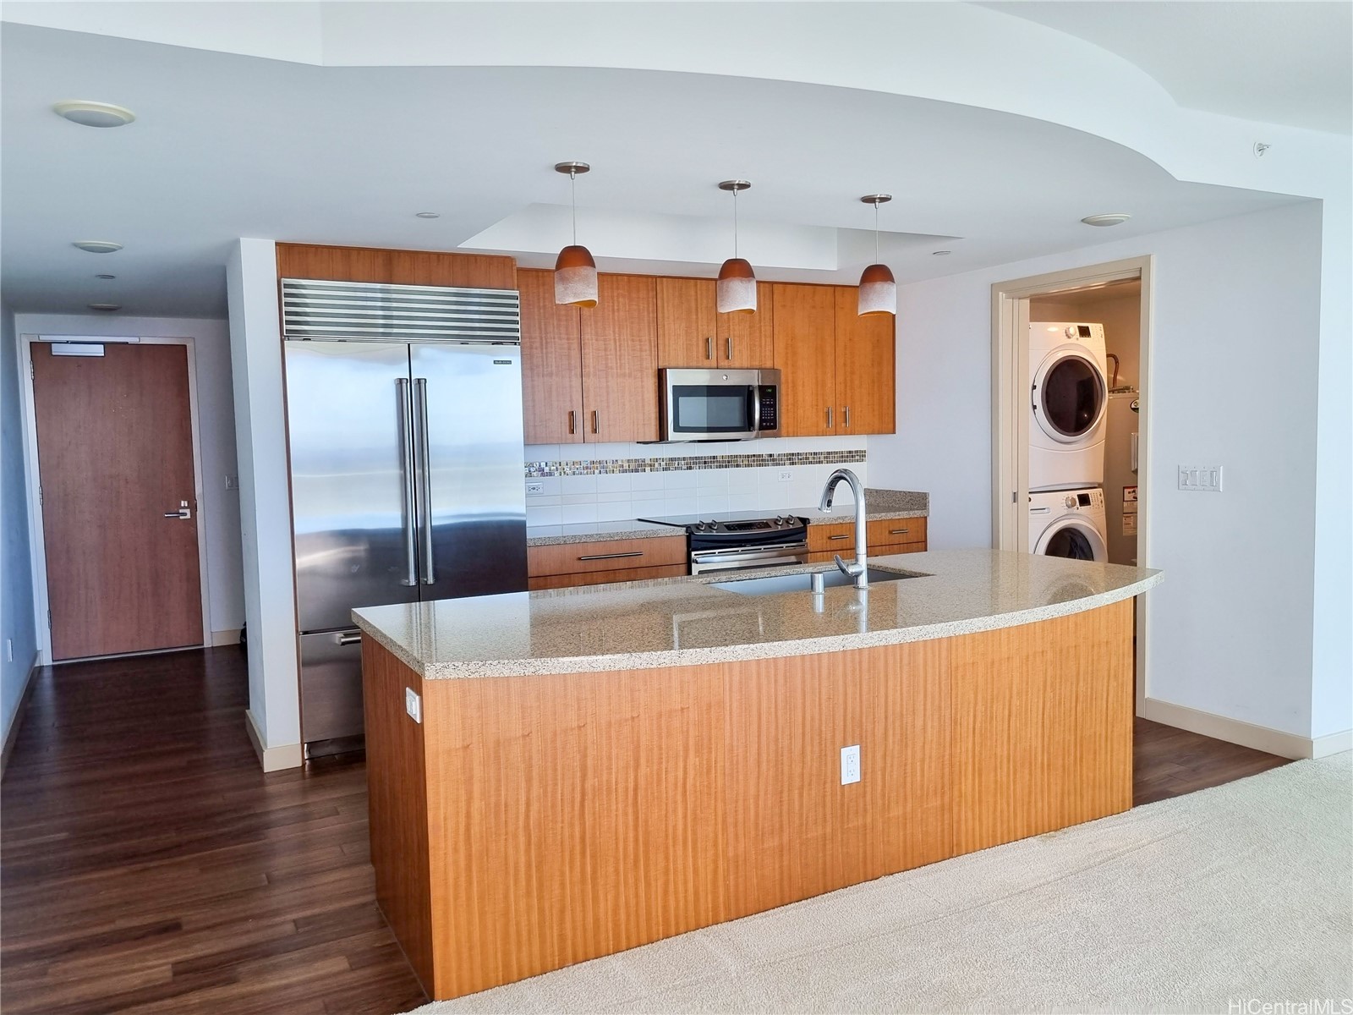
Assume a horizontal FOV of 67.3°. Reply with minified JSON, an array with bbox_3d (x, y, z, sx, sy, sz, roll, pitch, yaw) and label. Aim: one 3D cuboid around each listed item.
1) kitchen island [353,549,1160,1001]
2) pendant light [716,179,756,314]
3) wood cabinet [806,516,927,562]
[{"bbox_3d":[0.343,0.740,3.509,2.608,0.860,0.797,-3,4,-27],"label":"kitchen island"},{"bbox_3d":[0.214,-0.926,3.630,0.141,0.450,0.141,-1,4,0],"label":"pendant light"},{"bbox_3d":[1.021,0.517,6.335,0.903,0.891,0.594,-3,4,-27],"label":"wood cabinet"}]

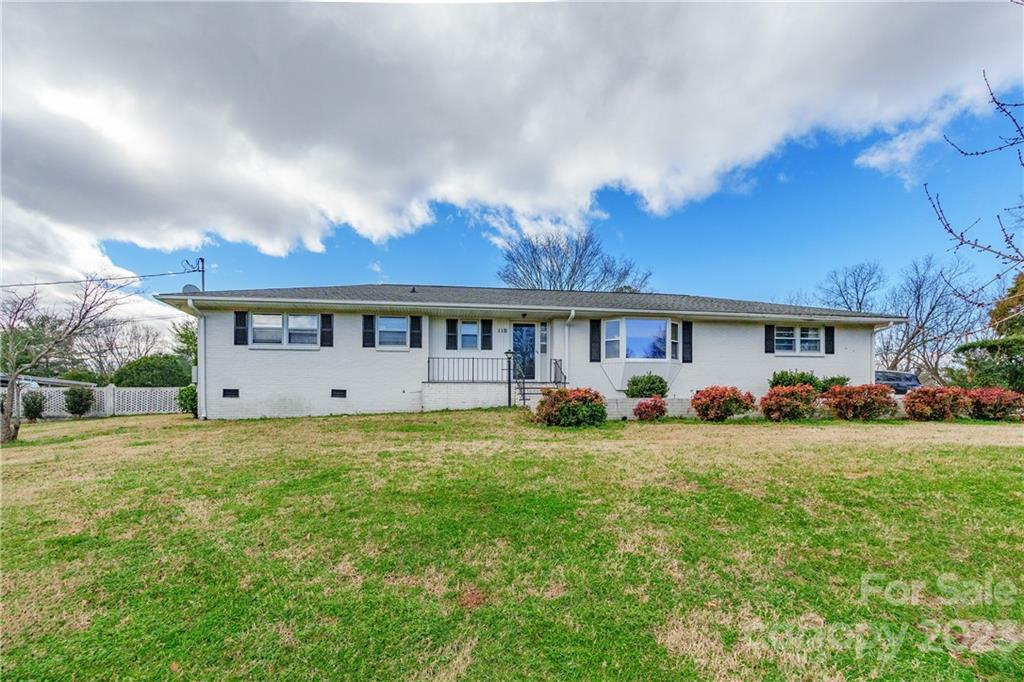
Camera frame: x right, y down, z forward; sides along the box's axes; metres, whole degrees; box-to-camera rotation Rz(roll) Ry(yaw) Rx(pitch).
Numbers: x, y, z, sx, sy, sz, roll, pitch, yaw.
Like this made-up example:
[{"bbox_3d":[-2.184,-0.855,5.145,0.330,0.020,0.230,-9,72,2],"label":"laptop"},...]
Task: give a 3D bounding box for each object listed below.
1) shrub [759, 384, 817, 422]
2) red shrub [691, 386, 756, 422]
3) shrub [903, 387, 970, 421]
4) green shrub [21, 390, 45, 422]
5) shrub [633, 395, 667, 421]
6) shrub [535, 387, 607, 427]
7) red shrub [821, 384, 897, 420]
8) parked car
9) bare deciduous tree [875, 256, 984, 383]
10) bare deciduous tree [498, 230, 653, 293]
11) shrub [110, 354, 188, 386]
[{"bbox_3d":[7.025,1.594,11.600,1.350,0.950,1.200,1,-2,-9],"label":"shrub"},{"bbox_3d":[5.254,1.577,11.300,1.480,0.880,1.250,1,-2,-9],"label":"red shrub"},{"bbox_3d":[11.478,1.690,12.300,1.400,0.930,1.250,1,-2,-9],"label":"shrub"},{"bbox_3d":[-16.338,2.198,15.500,0.680,1.020,0.680,1,-2,-9],"label":"green shrub"},{"bbox_3d":[3.295,1.593,10.900,0.820,0.630,0.750,1,-2,-9],"label":"shrub"},{"bbox_3d":[1.337,1.498,10.400,1.600,0.920,1.400,1,-2,-9],"label":"shrub"},{"bbox_3d":[9.064,1.609,11.900,1.600,0.940,1.300,1,-2,-9],"label":"red shrub"},{"bbox_3d":[17.100,2.297,22.000,4.800,1.720,1.900,1,-2,-9],"label":"parked car"},{"bbox_3d":[29.369,-0.950,32.000,6.300,10.000,6.000,1,-2,-9],"label":"bare deciduous tree"},{"bbox_3d":[5.025,-2.018,36.000,12.000,13.500,11.000,1,-2,-9],"label":"bare deciduous tree"},{"bbox_3d":[-20.662,2.258,26.000,3.600,3.000,3.300,1,-2,-9],"label":"shrub"}]

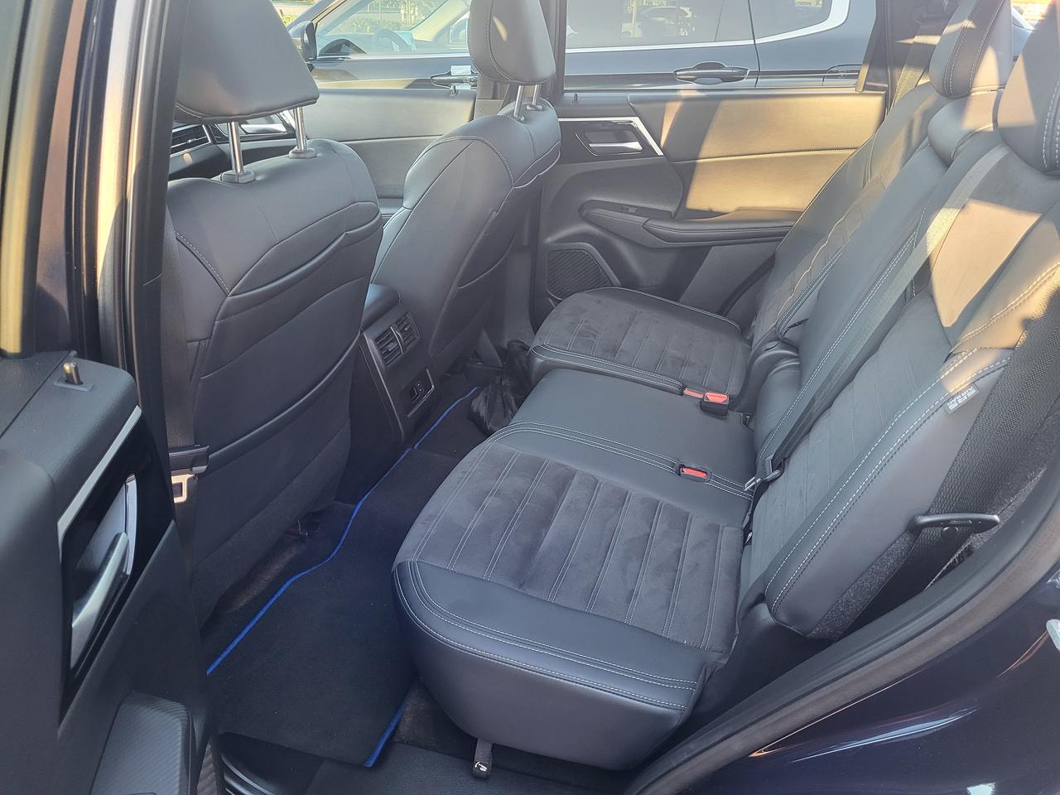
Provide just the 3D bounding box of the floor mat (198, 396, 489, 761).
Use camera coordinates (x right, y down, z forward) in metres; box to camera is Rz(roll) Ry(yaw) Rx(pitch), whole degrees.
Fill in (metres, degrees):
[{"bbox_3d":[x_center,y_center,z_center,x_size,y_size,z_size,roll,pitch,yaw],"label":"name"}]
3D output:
[{"bbox_3d":[-0.202,0.219,1.629,0.345,0.060,1.181,9,28,17],"label":"floor mat"}]

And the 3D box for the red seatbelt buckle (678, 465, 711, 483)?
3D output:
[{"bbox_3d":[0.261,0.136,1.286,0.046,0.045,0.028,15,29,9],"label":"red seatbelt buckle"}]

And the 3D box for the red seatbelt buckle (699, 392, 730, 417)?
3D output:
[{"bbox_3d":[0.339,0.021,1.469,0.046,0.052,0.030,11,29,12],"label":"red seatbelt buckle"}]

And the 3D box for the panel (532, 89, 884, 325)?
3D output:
[{"bbox_3d":[0.380,-0.401,1.947,0.772,0.640,0.130,7,28,14],"label":"panel"}]

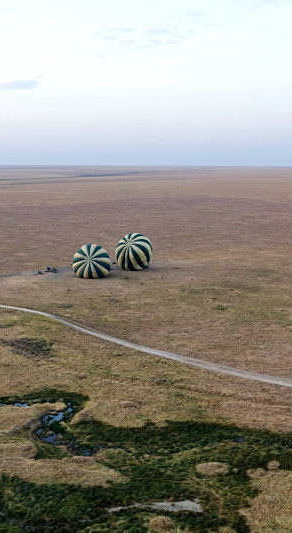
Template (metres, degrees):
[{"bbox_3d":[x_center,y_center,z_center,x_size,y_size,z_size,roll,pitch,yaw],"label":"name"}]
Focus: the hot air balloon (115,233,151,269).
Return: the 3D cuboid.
[{"bbox_3d":[-6.230,-6.750,381.420,23.000,22.500,26.000,4,-31,21],"label":"hot air balloon"}]

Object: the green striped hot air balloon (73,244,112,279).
[{"bbox_3d":[-31.260,-2.340,359.210,23.000,21.000,26.000,1,-8,5],"label":"green striped hot air balloon"}]

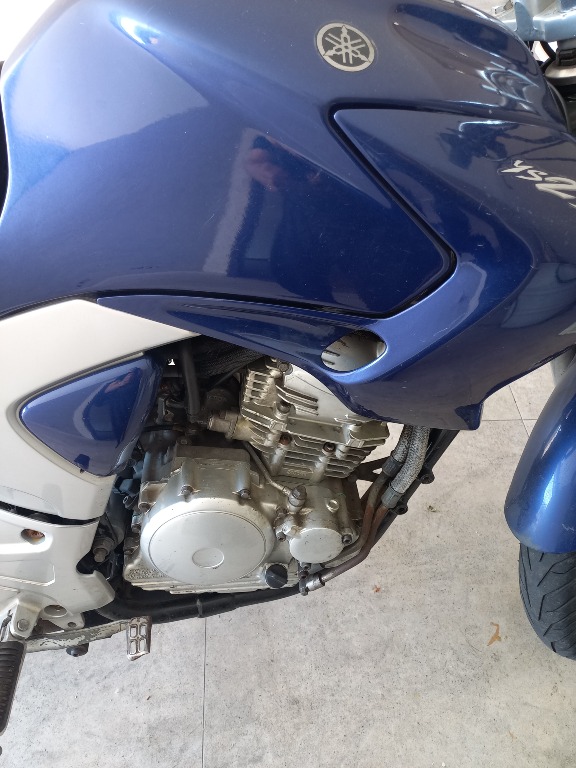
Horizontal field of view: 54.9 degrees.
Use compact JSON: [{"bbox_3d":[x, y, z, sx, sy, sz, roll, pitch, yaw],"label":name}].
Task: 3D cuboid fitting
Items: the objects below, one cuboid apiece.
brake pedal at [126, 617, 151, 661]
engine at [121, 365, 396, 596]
[{"bbox_3d":[-0.194,0.333,0.725,0.030,0.020,0.054,-1,34,-5],"label":"brake pedal"},{"bbox_3d":[-0.058,0.079,0.801,0.385,0.390,0.300,-1,34,-5],"label":"engine"}]

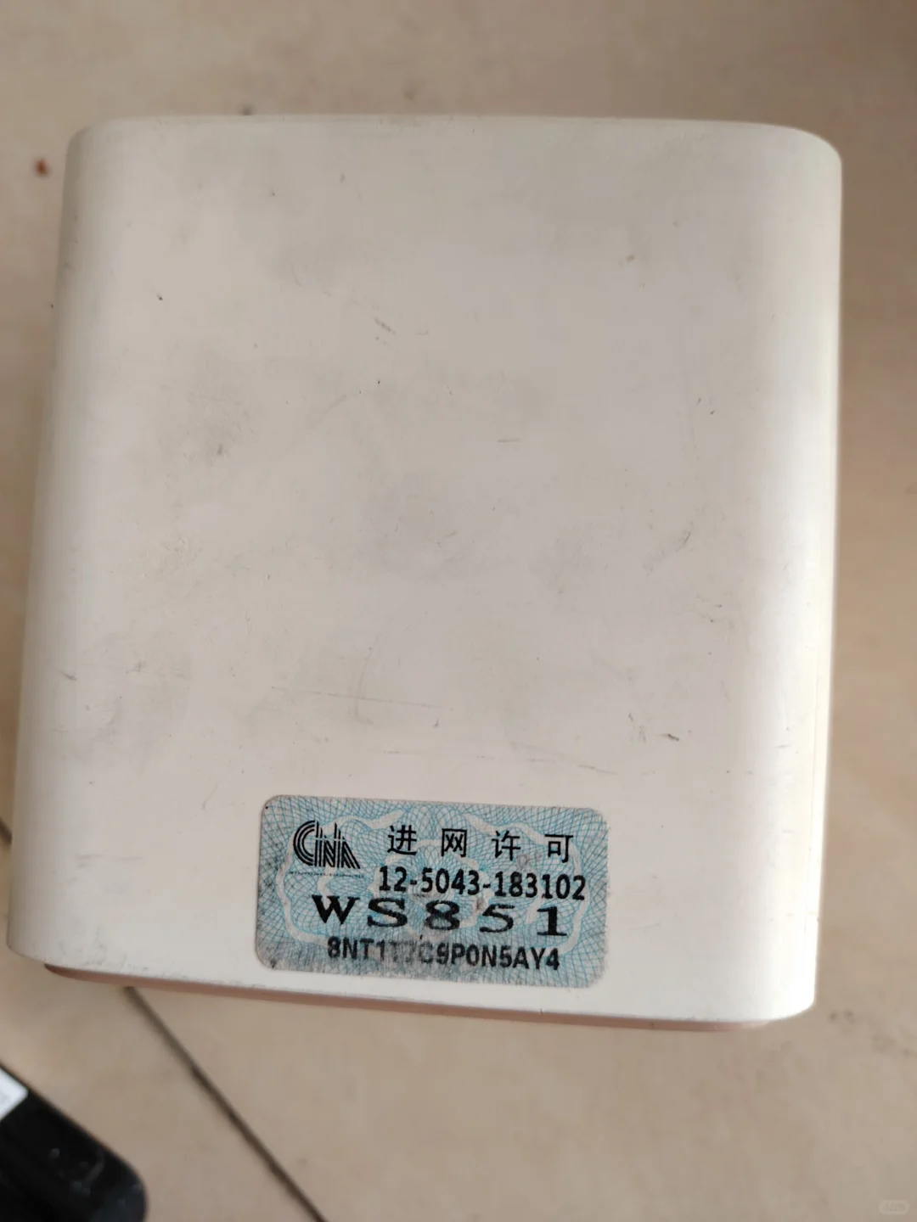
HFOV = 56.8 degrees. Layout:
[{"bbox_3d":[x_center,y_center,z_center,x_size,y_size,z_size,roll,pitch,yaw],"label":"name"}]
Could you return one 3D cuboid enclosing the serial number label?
[{"bbox_3d":[-0.003,0.032,0.097,0.040,0.001,0.020,2,87,4],"label":"serial number label"}]

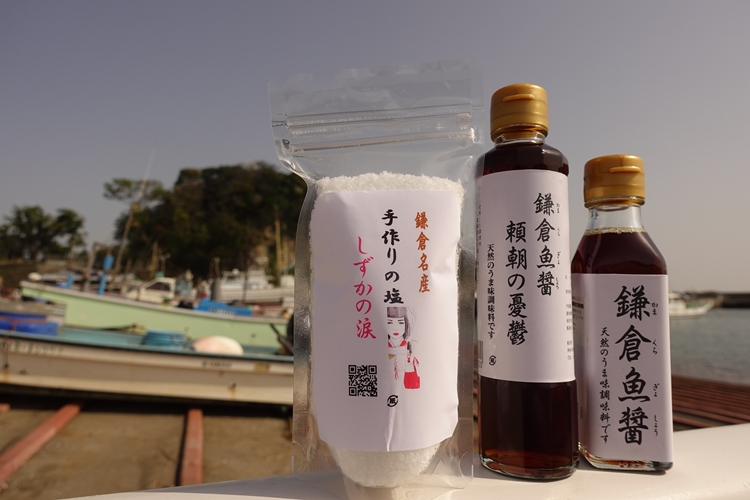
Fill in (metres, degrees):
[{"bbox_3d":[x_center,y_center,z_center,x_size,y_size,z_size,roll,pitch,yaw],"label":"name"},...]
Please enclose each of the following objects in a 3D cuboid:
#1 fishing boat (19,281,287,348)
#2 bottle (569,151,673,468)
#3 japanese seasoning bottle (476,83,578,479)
[{"bbox_3d":[-3.550,1.280,8.720,4.900,1.050,1.600,7,-6,-7],"label":"fishing boat"},{"bbox_3d":[0.128,0.030,0.264,0.039,0.155,0.039,0,-5,12],"label":"bottle"},{"bbox_3d":[0.077,0.012,0.260,0.048,0.192,0.048,-2,-6,17],"label":"japanese seasoning bottle"}]

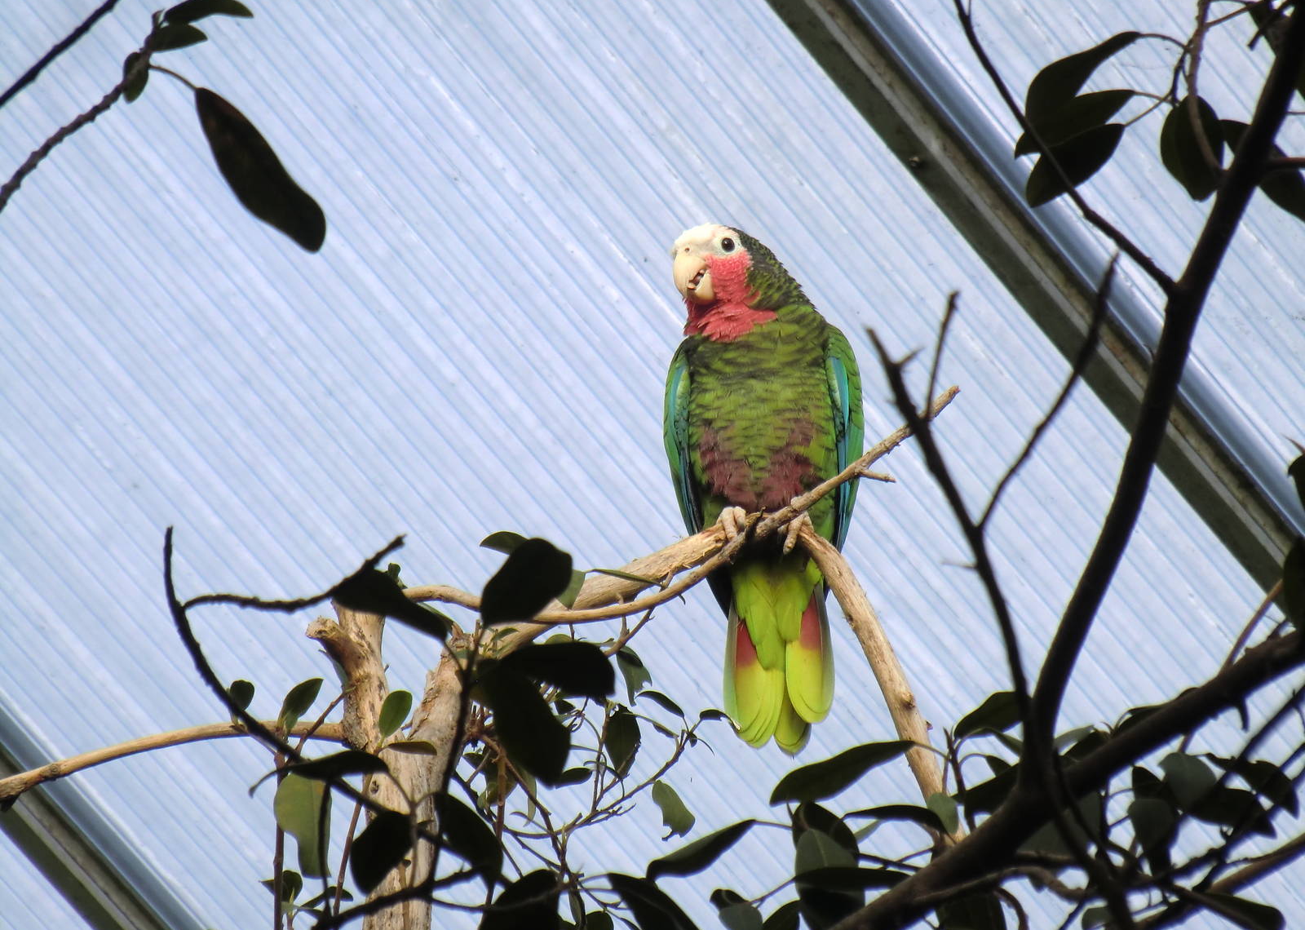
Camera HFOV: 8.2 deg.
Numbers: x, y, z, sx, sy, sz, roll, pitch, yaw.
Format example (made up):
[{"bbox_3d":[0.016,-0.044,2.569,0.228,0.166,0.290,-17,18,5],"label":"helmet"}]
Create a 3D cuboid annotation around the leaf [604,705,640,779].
[{"bbox_3d":[-0.017,0.159,5.200,0.020,0.042,0.013,-5,-11,0],"label":"leaf"}]

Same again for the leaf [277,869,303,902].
[{"bbox_3d":[-0.209,0.242,5.200,0.015,0.019,0.012,3,-11,0],"label":"leaf"}]

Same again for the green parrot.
[{"bbox_3d":[0.065,0.013,5.300,0.117,0.305,0.135,-5,-13,6],"label":"green parrot"}]

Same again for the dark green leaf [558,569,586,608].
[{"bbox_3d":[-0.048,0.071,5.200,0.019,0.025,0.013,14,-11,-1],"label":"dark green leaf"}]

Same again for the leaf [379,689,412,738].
[{"bbox_3d":[-0.148,0.143,5.200,0.017,0.029,0.011,20,-11,-2],"label":"leaf"}]

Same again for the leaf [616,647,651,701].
[{"bbox_3d":[-0.011,0.121,5.200,0.018,0.033,0.014,-22,-11,2],"label":"leaf"}]

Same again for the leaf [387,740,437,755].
[{"bbox_3d":[-0.139,0.163,5.220,0.029,0.010,0.016,0,-25,0],"label":"leaf"}]

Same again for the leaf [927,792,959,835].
[{"bbox_3d":[0.164,0.197,5.100,0.016,0.027,0.013,-17,-11,2],"label":"leaf"}]

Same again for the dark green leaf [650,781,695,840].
[{"bbox_3d":[0.011,0.199,5.200,0.019,0.037,0.014,-23,-10,2],"label":"dark green leaf"}]

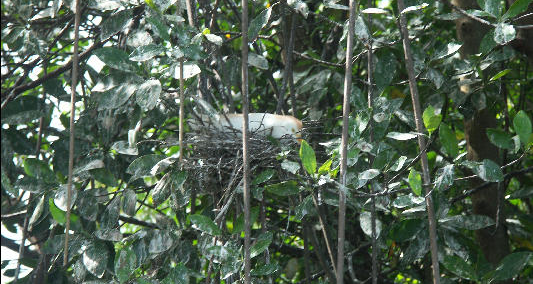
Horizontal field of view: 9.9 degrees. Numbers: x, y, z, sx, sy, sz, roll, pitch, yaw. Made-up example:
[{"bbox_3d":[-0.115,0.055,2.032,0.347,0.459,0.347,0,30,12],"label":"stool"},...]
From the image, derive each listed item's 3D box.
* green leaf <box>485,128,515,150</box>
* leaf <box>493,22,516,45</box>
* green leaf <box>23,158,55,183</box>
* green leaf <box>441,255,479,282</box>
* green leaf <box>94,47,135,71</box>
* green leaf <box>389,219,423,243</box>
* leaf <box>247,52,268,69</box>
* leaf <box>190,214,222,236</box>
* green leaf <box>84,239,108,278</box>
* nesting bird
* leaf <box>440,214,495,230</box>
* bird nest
[{"bbox_3d":[0.779,-0.008,10.200,0.107,0.056,0.022,35,-27,-11],"label":"green leaf"},{"bbox_3d":[0.757,-0.345,9.750,0.072,0.075,0.035,0,-30,0],"label":"leaf"},{"bbox_3d":[-0.754,0.095,10.200,0.134,0.067,0.022,34,-27,9],"label":"green leaf"},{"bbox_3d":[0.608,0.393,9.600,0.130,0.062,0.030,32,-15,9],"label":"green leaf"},{"bbox_3d":[-0.458,-0.250,9.300,0.137,0.070,0.030,22,-25,0],"label":"green leaf"},{"bbox_3d":[0.440,0.280,9.700,0.120,0.066,0.030,-28,-20,0],"label":"green leaf"},{"bbox_3d":[-0.035,-0.255,9.600,0.091,0.049,0.030,20,-30,0],"label":"leaf"},{"bbox_3d":[-0.194,0.272,10.000,0.122,0.051,0.022,33,-27,9],"label":"leaf"},{"bbox_3d":[-0.508,0.349,9.100,0.071,0.122,0.030,-9,-15,0],"label":"green leaf"},{"bbox_3d":[-0.065,-0.040,9.750,0.370,0.125,0.150,-1,-5,12],"label":"nesting bird"},{"bbox_3d":[0.630,0.252,9.600,0.168,0.050,0.030,0,-37,0],"label":"leaf"},{"bbox_3d":[-0.080,0.056,9.750,0.380,0.210,0.360,0,-5,0],"label":"bird nest"}]

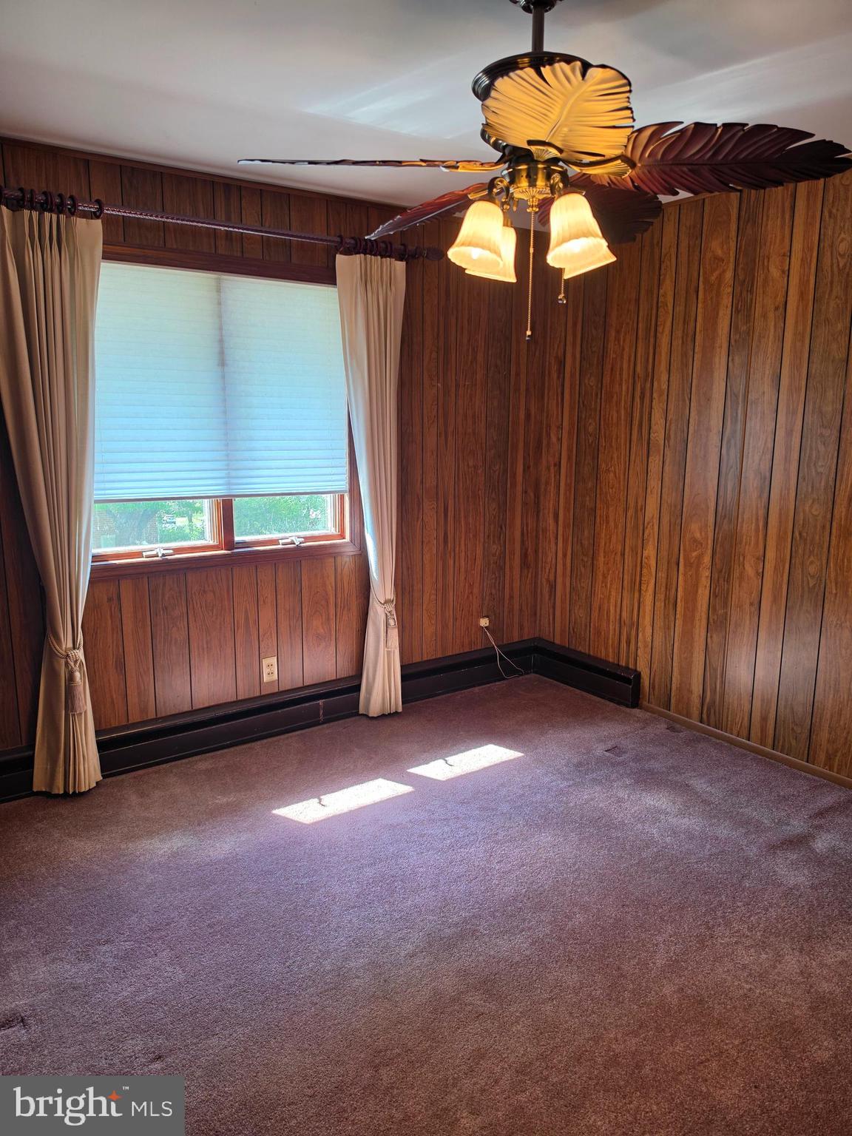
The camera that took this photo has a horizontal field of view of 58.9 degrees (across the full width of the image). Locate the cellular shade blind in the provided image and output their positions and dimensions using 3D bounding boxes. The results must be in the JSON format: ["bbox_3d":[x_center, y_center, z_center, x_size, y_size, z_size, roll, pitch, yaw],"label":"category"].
[{"bbox_3d":[-0.875,-0.773,3.240,1.170,0.935,0.040,-7,12,-33],"label":"cellular shade blind"}]

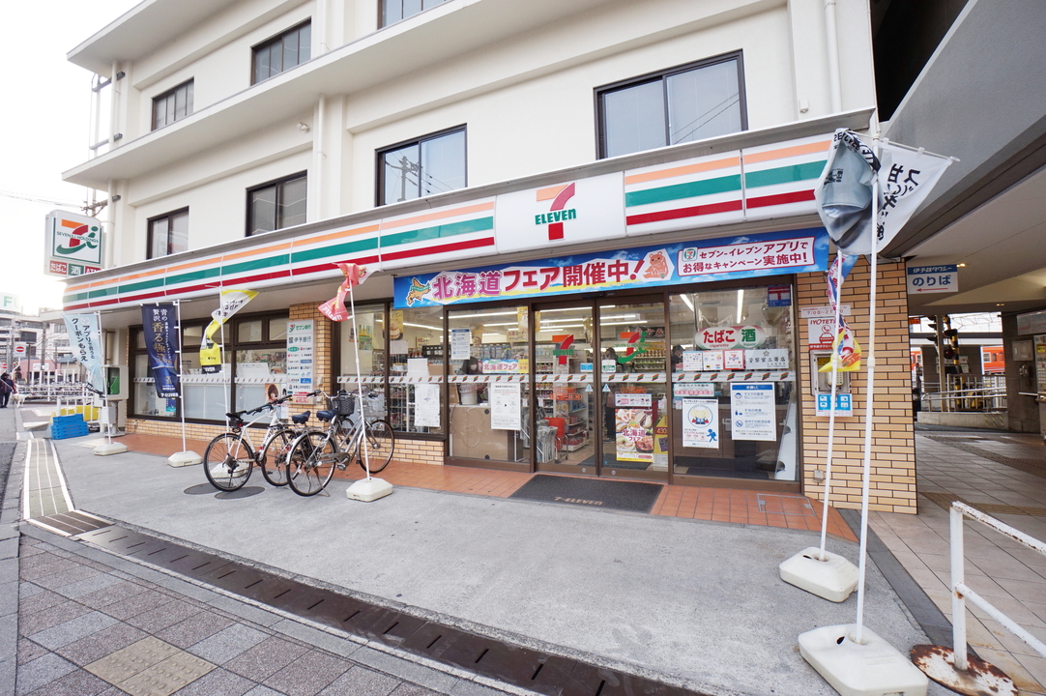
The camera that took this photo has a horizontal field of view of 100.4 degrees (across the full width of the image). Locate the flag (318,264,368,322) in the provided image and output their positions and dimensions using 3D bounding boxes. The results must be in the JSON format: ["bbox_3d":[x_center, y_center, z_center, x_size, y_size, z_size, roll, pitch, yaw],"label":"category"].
[{"bbox_3d":[-2.264,-0.714,5.497,0.600,0.730,0.280,0,-2,-24],"label":"flag"}]

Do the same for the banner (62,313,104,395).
[{"bbox_3d":[-7.744,0.111,7.684,0.520,1.450,0.150,0,-3,-14],"label":"banner"}]

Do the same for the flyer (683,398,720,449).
[{"bbox_3d":[1.908,0.809,4.691,0.364,0.520,0.010,-2,-2,24],"label":"flyer"}]

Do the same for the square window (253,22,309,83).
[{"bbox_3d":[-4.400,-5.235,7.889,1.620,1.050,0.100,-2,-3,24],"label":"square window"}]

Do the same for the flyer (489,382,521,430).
[{"bbox_3d":[-0.227,0.754,5.628,0.425,0.595,0.010,-2,-3,24],"label":"flyer"}]

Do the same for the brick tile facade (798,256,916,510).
[{"bbox_3d":[3.174,0.318,4.218,0.890,2.410,0.250,-2,-2,24],"label":"brick tile facade"}]

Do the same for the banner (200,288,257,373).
[{"bbox_3d":[-4.485,-0.258,6.636,0.740,1.270,0.280,0,-2,-15],"label":"banner"}]

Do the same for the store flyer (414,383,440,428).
[{"bbox_3d":[-1.400,0.851,6.386,0.435,0.605,0.010,-2,-2,25],"label":"store flyer"}]

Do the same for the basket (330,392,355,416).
[{"bbox_3d":[-2.628,0.855,6.281,0.340,0.260,0.270,-2,-3,18],"label":"basket"}]

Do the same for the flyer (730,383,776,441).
[{"bbox_3d":[2.371,0.653,4.489,0.416,0.596,0.010,-2,-3,24],"label":"flyer"}]

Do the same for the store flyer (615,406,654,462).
[{"bbox_3d":[1.314,1.030,5.134,0.427,0.610,0.010,-2,-2,25],"label":"store flyer"}]

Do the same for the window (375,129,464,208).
[{"bbox_3d":[-1.634,-2.742,6.841,1.720,1.180,0.100,-2,-2,24],"label":"window"}]

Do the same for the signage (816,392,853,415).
[{"bbox_3d":[3.023,0.557,4.231,0.295,0.214,0.010,-2,-2,25],"label":"signage"}]

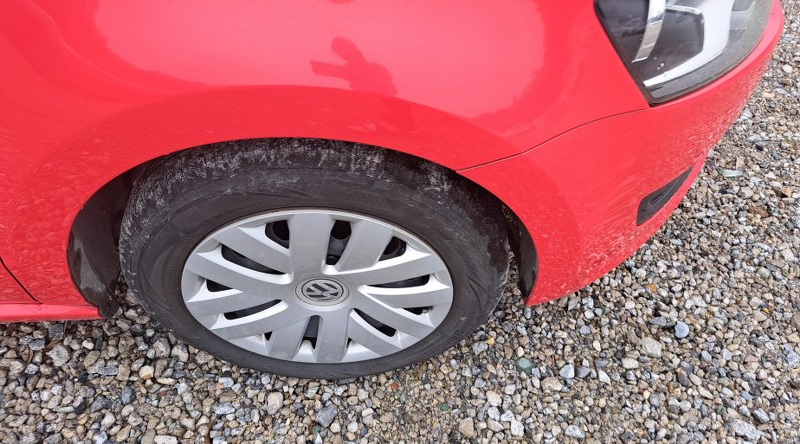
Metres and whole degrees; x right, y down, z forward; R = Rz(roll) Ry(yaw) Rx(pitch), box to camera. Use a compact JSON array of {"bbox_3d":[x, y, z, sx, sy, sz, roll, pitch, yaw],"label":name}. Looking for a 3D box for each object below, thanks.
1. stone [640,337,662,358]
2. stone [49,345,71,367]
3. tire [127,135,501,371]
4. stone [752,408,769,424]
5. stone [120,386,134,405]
[{"bbox_3d":[0.502,0.250,1.107,0.039,0.028,0.041,13,48,11],"label":"stone"},{"bbox_3d":[-0.672,0.264,1.095,0.050,0.023,0.032,36,57,29],"label":"stone"},{"bbox_3d":[-0.125,0.051,0.901,0.602,0.595,0.190,-1,47,-1],"label":"tire"},{"bbox_3d":[0.669,0.359,1.028,0.021,0.016,0.027,-17,51,-15],"label":"stone"},{"bbox_3d":[-0.510,0.325,1.038,0.018,0.013,0.036,-14,49,-13],"label":"stone"}]

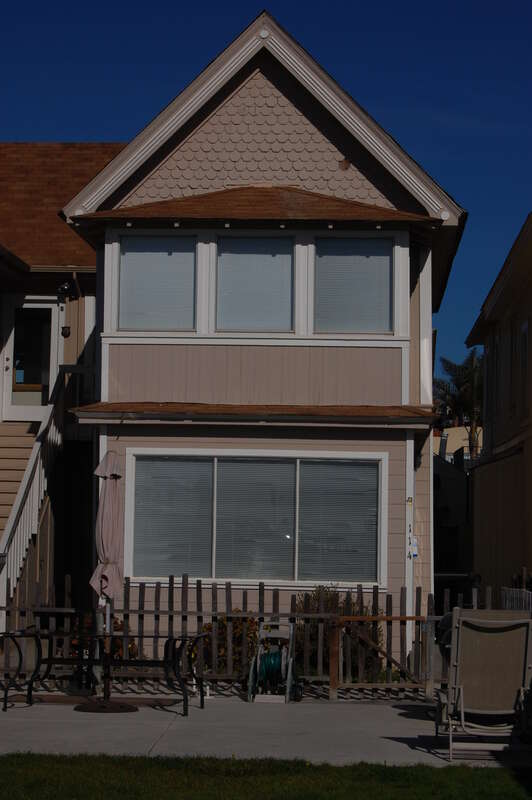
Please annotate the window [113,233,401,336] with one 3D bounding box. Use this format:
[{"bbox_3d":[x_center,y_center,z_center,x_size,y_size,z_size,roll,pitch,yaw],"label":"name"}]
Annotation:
[{"bbox_3d":[-0.116,-1.384,20.349,3.515,1.255,0.300,0,-6,3],"label":"window"}]

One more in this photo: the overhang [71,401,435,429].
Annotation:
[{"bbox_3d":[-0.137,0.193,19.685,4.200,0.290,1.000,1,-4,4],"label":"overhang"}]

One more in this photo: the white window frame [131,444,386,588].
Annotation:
[{"bbox_3d":[-0.118,1.368,19.407,2.950,1.464,0.110,1,-4,4],"label":"white window frame"}]

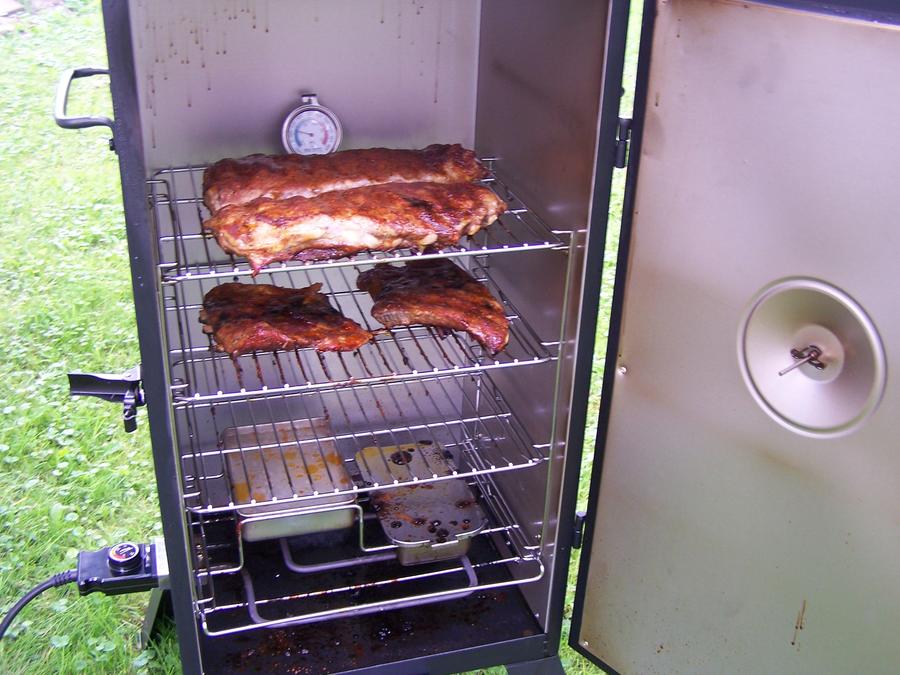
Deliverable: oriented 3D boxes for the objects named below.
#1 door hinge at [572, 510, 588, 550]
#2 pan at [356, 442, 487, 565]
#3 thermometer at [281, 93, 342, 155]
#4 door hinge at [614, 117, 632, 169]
[{"bbox_3d":[0.136,0.202,1.031,0.014,0.047,0.016,-6,27,-16],"label":"door hinge"},{"bbox_3d":[-0.038,0.197,1.184,0.118,0.047,0.207,-6,27,-16],"label":"pan"},{"bbox_3d":[-0.147,-0.219,1.060,0.065,0.082,0.034,-6,27,-16],"label":"thermometer"},{"bbox_3d":[0.149,-0.167,0.848,0.014,0.047,0.016,-6,27,-16],"label":"door hinge"}]

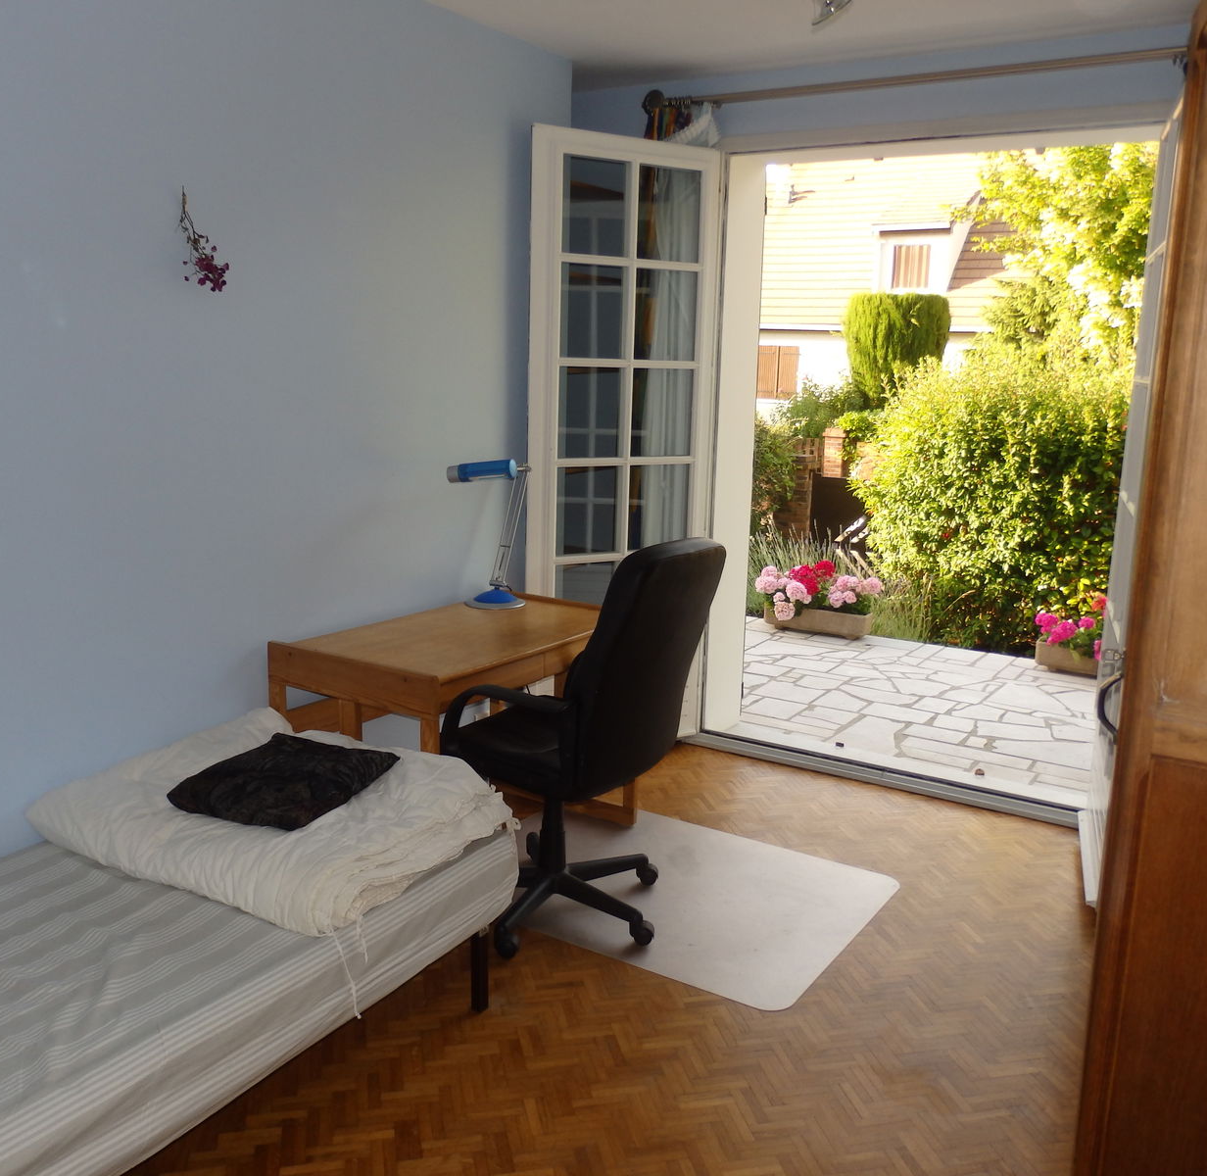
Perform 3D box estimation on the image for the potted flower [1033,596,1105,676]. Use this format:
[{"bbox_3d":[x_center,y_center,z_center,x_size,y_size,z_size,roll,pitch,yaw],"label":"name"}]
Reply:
[{"bbox_3d":[2.584,0.232,5.827,0.660,0.420,0.300,8,13,29],"label":"potted flower"}]

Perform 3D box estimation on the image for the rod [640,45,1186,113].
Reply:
[{"bbox_3d":[0.977,-1.615,3.595,1.930,0.085,0.100,8,13,29],"label":"rod"}]

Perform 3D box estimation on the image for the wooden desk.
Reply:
[{"bbox_3d":[-0.396,0.463,3.337,0.570,0.745,1.020,8,13,29],"label":"wooden desk"}]

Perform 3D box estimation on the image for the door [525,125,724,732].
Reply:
[{"bbox_3d":[0.056,-0.467,4.092,0.735,2.175,0.060,-4,12,-27],"label":"door"}]

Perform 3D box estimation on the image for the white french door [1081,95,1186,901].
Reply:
[{"bbox_3d":[1.528,-0.242,3.208,0.080,2.160,0.730,6,12,20],"label":"white french door"}]

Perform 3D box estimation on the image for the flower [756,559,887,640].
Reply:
[{"bbox_3d":[1.278,0.038,6.643,0.740,0.440,0.300,8,13,29],"label":"flower"}]

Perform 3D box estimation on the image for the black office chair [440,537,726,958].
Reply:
[{"bbox_3d":[-0.091,0.370,3.046,0.670,1.050,0.600,8,13,29],"label":"black office chair"}]

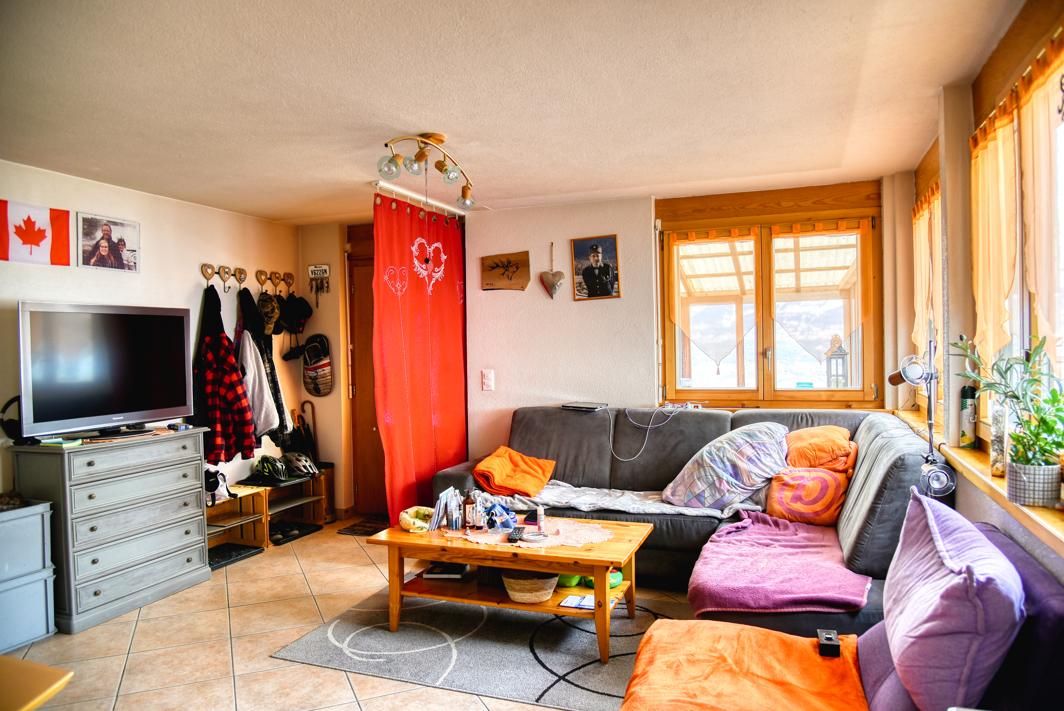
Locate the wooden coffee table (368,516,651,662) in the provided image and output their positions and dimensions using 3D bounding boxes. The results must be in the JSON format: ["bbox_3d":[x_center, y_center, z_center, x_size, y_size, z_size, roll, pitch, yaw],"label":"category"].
[{"bbox_3d":[-0.084,1.048,3.340,1.197,0.440,0.628,-1,1,21],"label":"wooden coffee table"}]

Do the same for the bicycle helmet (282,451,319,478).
[{"bbox_3d":[-1.710,0.801,5.240,0.280,0.165,0.210,14,9,34],"label":"bicycle helmet"}]

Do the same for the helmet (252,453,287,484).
[{"bbox_3d":[-1.822,0.774,4.942,0.270,0.165,0.200,0,1,42],"label":"helmet"}]

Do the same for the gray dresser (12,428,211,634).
[{"bbox_3d":[-2.164,0.855,3.715,0.435,0.853,0.827,-1,1,22],"label":"gray dresser"}]

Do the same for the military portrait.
[{"bbox_3d":[0.440,-0.598,4.875,0.322,0.430,0.020,-3,0,19],"label":"military portrait"}]

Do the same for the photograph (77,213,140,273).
[{"bbox_3d":[-2.364,-0.621,3.981,0.018,0.292,0.396,-1,1,19],"label":"photograph"}]

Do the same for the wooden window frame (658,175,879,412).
[{"bbox_3d":[1.473,-0.350,4.490,1.336,1.360,0.100,-1,1,18],"label":"wooden window frame"}]

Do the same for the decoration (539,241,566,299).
[{"bbox_3d":[0.133,-0.569,4.769,0.175,0.384,0.045,-1,1,18],"label":"decoration"}]

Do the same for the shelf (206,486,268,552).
[{"bbox_3d":[-1.988,1.073,4.446,0.312,0.387,0.552,-1,1,22],"label":"shelf"}]

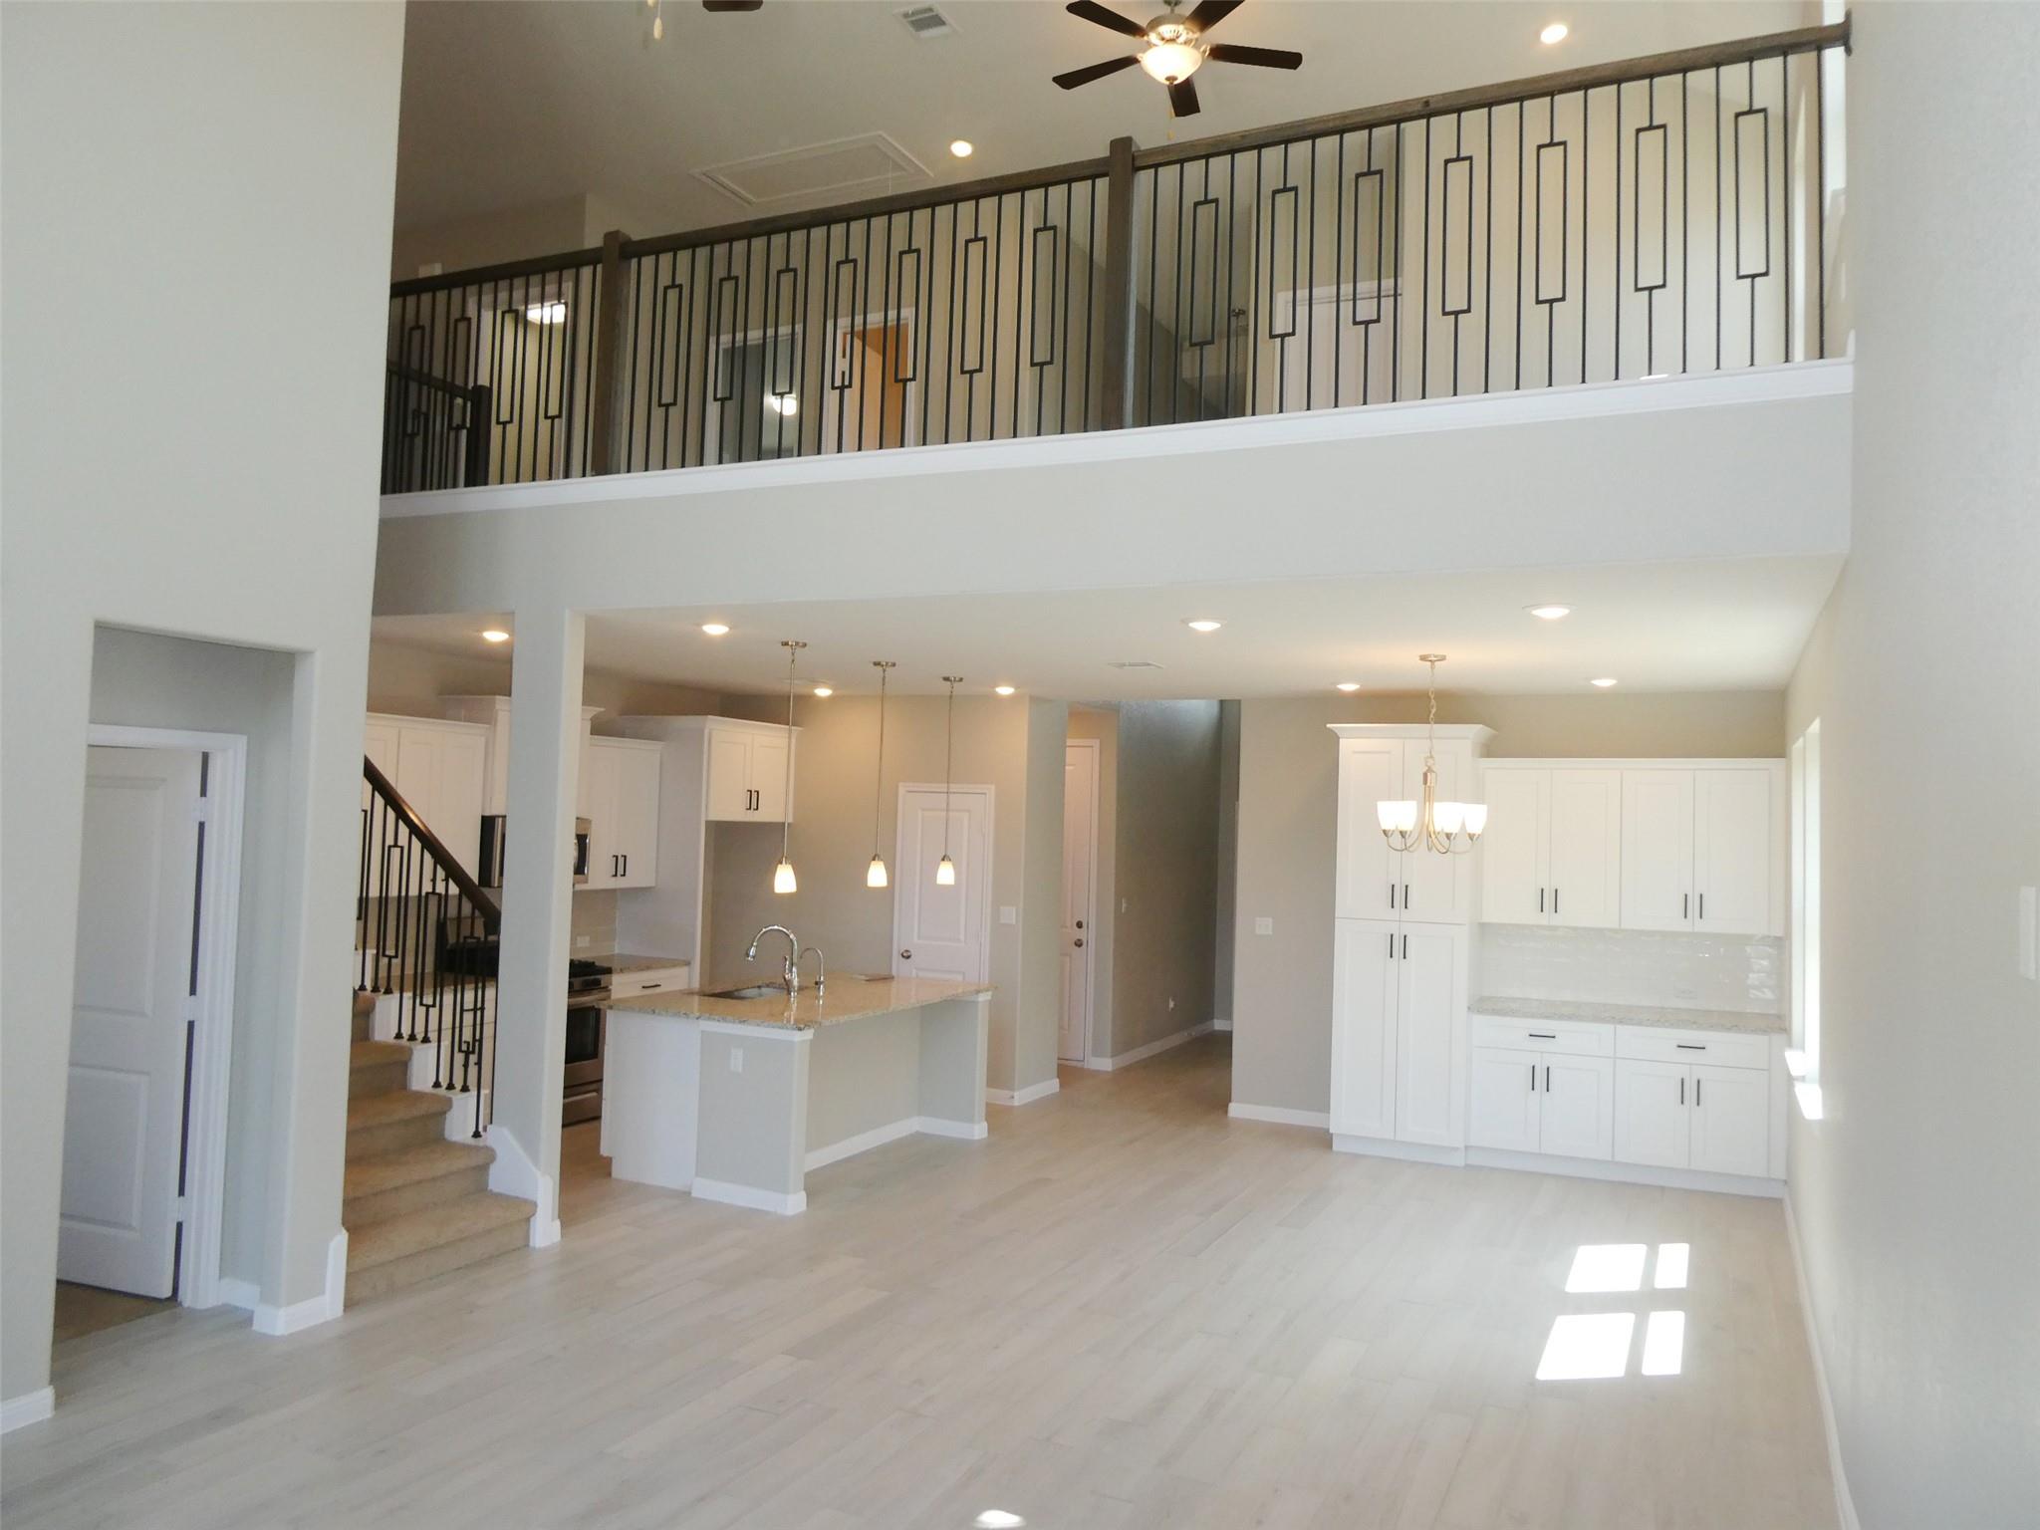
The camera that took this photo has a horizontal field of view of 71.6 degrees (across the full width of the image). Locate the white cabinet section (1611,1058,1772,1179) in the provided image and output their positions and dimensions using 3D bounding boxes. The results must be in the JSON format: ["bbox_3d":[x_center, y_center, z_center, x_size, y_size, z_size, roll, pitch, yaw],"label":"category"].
[{"bbox_3d":[3.792,1.943,7.989,0.761,0.575,0.567,0,-3,26],"label":"white cabinet section"}]

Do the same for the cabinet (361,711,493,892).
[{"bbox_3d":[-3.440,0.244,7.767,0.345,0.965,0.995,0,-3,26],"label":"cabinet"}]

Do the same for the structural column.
[{"bbox_3d":[-2.136,0.705,6.253,0.296,2.735,0.125,0,-3,26],"label":"structural column"}]

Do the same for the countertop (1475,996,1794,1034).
[{"bbox_3d":[3.388,1.404,7.943,1.600,0.038,0.635,0,-3,26],"label":"countertop"}]

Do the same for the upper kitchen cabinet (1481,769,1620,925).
[{"bbox_3d":[3.164,0.471,8.443,0.778,0.965,0.330,1,-2,22],"label":"upper kitchen cabinet"}]

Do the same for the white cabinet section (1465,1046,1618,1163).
[{"bbox_3d":[3.094,1.938,8.325,0.788,0.575,0.567,0,-3,26],"label":"white cabinet section"}]

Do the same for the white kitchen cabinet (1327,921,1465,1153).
[{"bbox_3d":[2.312,1.568,8.505,0.748,1.265,0.615,1,-2,22],"label":"white kitchen cabinet"}]

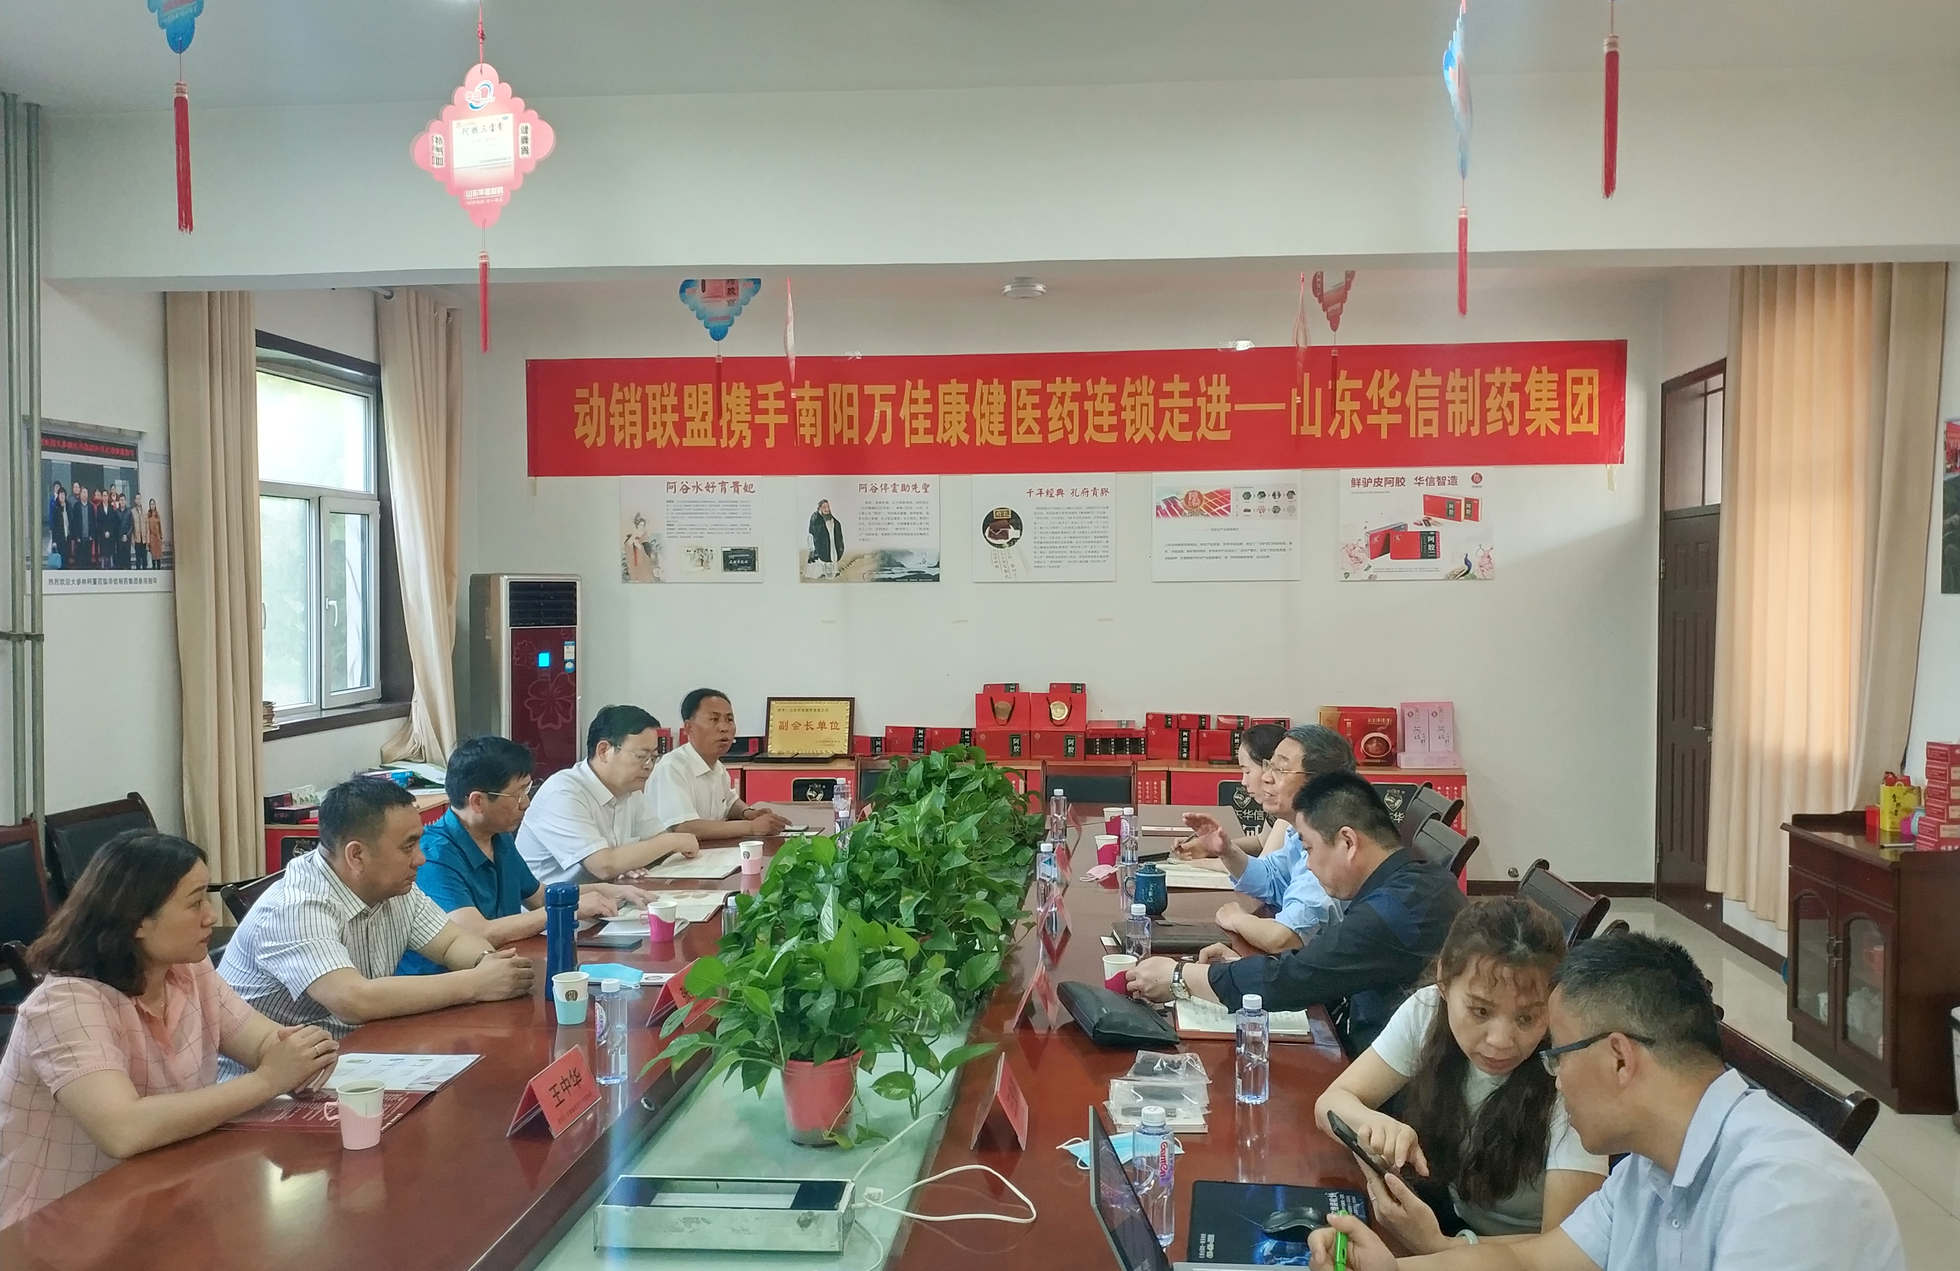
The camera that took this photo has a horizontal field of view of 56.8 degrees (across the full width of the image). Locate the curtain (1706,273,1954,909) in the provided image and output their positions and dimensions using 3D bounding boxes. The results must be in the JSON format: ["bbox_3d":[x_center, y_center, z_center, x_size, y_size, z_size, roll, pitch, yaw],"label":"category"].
[{"bbox_3d":[3.299,-0.242,7.266,0.180,2.900,2.420,0,1,5],"label":"curtain"}]

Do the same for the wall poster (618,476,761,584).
[{"bbox_3d":[-1.629,-0.592,10.195,0.812,0.605,0.015,0,1,5],"label":"wall poster"}]

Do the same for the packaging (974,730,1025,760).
[{"bbox_3d":[0.127,0.595,9.875,0.290,0.160,0.090,0,1,5],"label":"packaging"}]

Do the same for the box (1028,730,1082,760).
[{"bbox_3d":[0.422,0.594,9.848,0.290,0.160,0.090,0,1,5],"label":"box"}]

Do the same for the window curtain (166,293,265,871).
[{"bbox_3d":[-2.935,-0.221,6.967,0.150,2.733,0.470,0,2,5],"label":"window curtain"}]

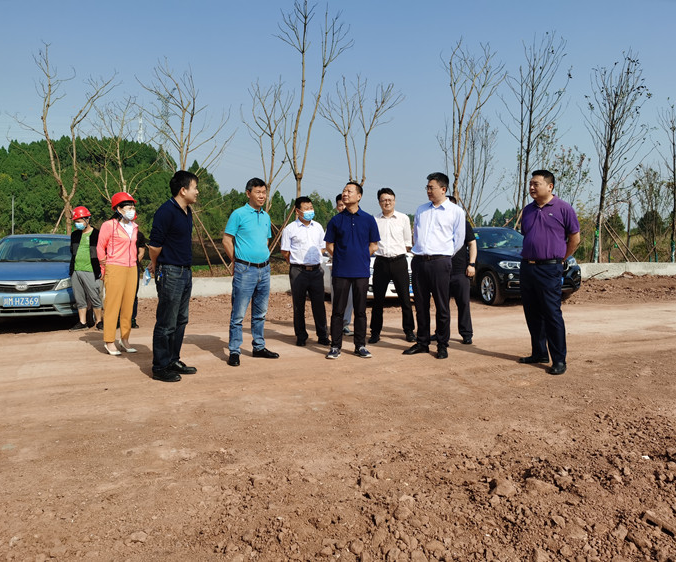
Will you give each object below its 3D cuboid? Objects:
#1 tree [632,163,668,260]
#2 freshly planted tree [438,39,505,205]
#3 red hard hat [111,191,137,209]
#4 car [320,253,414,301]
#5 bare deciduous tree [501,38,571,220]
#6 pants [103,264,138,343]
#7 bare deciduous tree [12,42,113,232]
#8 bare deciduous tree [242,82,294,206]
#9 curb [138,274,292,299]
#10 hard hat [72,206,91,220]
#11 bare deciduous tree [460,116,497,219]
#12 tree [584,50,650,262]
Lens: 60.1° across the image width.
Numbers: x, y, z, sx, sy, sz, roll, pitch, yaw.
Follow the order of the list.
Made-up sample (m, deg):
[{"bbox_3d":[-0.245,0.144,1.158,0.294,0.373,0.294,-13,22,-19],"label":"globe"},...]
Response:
[{"bbox_3d":[14.428,-3.163,27.000,1.754,4.432,1.667,0,3,0],"label":"tree"},{"bbox_3d":[4.566,-4.395,20.000,2.326,7.798,2.093,0,3,0],"label":"freshly planted tree"},{"bbox_3d":[-2.264,-0.859,6.200,0.280,0.160,0.225,-15,-5,34],"label":"red hard hat"},{"bbox_3d":[0.720,-0.256,13.600,1.810,1.500,4.600,-1,3,-18],"label":"car"},{"bbox_3d":[7.298,-4.871,21.500,2.426,8.529,2.305,0,3,0],"label":"bare deciduous tree"},{"bbox_3d":[-2.306,0.239,6.200,0.300,0.840,0.360,2,4,34],"label":"pants"},{"bbox_3d":[-7.015,-3.129,15.000,2.616,5.874,2.224,0,3,0],"label":"bare deciduous tree"},{"bbox_3d":[-2.146,-3.257,17.800,1.583,5.814,1.504,0,3,0],"label":"bare deciduous tree"},{"bbox_3d":[-3.168,0.141,15.000,4.200,0.530,0.300,-2,4,-26],"label":"curb"},{"bbox_3d":[-3.597,-0.946,8.200,0.225,0.160,0.280,1,16,22],"label":"hard hat"},{"bbox_3d":[6.006,-3.912,25.000,1.624,6.241,1.543,0,3,0],"label":"bare deciduous tree"},{"bbox_3d":[10.715,-4.771,22.500,2.539,8.195,2.285,0,3,0],"label":"tree"}]

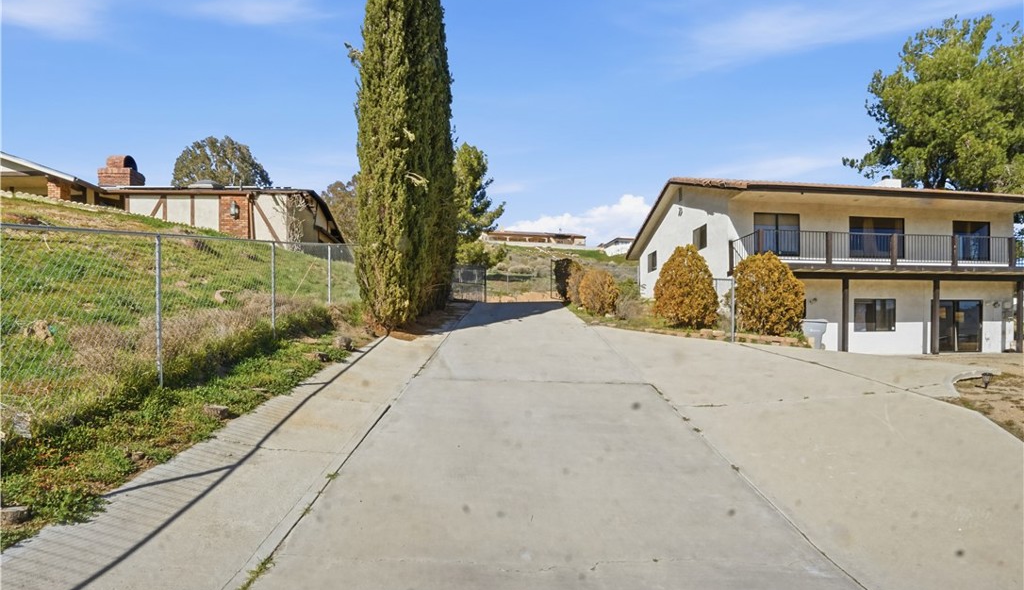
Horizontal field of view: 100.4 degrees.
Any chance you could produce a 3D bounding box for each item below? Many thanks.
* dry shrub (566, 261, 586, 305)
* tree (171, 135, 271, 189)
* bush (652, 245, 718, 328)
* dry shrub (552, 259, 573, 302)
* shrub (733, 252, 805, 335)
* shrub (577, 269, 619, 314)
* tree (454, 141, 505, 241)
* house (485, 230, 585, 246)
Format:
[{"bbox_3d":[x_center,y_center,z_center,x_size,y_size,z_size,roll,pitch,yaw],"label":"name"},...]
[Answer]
[{"bbox_3d":[2.058,-0.361,13.400,0.900,1.450,0.950,0,-2,0],"label":"dry shrub"},{"bbox_3d":[-28.607,-10.094,42.000,8.800,11.300,8.800,0,-2,0],"label":"tree"},{"bbox_3d":[4.678,-0.202,11.500,1.700,2.250,1.700,0,-2,0],"label":"bush"},{"bbox_3d":[1.835,-0.535,15.200,0.800,1.500,0.850,0,-2,0],"label":"dry shrub"},{"bbox_3d":[6.796,-0.013,11.300,1.700,2.200,1.700,0,-2,0],"label":"shrub"},{"bbox_3d":[2.353,-0.068,11.600,1.100,1.300,1.100,0,-2,0],"label":"shrub"},{"bbox_3d":[-3.453,-6.287,31.000,6.000,9.600,6.000,0,-2,0],"label":"tree"},{"bbox_3d":[5.069,-12.188,92.000,21.500,4.200,12.000,0,-2,-12],"label":"house"}]

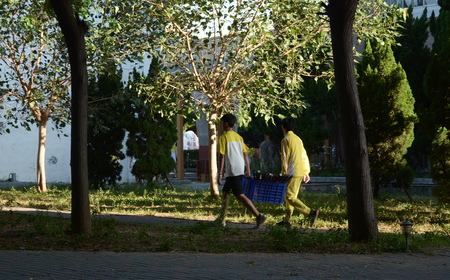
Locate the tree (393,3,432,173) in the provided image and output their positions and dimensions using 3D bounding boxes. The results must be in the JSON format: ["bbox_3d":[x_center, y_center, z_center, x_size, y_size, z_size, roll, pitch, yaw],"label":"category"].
[{"bbox_3d":[5.004,-1.301,27.500,1.250,4.550,1.250,0,1,0],"label":"tree"}]

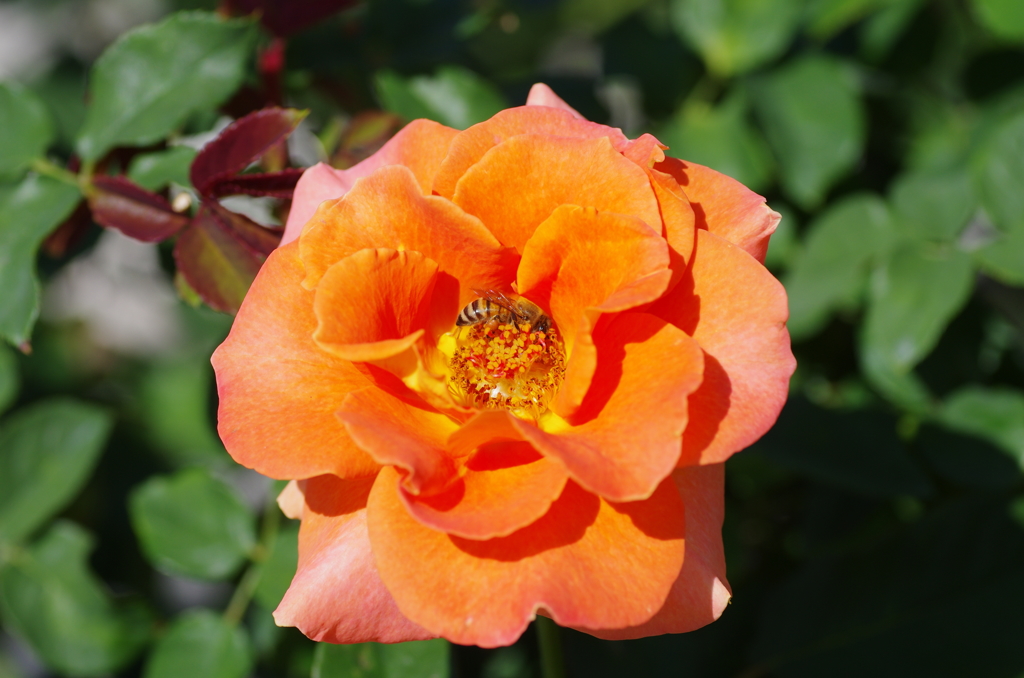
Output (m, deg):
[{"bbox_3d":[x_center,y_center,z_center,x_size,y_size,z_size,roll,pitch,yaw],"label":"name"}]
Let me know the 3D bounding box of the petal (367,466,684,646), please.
[{"bbox_3d":[0.002,0.031,0.553,0.046,0.014,0.030,-1,72,0],"label":"petal"}]

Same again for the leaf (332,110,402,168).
[{"bbox_3d":[-0.025,-0.032,0.640,0.010,0.008,0.016,36,71,15],"label":"leaf"}]

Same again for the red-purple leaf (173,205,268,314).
[{"bbox_3d":[-0.044,-0.012,0.588,0.012,0.008,0.021,-32,70,-6],"label":"red-purple leaf"}]

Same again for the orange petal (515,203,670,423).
[{"bbox_3d":[0.012,-0.004,0.543,0.020,0.030,0.017,12,3,14],"label":"orange petal"}]

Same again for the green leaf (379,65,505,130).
[{"bbox_3d":[-0.014,-0.045,0.735,0.023,0.005,0.024,-36,71,-14],"label":"green leaf"}]

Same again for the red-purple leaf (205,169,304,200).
[{"bbox_3d":[-0.041,-0.025,0.622,0.018,0.005,0.010,-11,44,-21],"label":"red-purple leaf"}]

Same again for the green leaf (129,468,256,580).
[{"bbox_3d":[-0.060,0.035,0.720,0.025,0.005,0.021,25,69,10],"label":"green leaf"}]

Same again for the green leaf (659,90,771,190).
[{"bbox_3d":[0.035,-0.033,0.665,0.019,0.007,0.023,-21,71,-8],"label":"green leaf"}]

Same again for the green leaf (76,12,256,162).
[{"bbox_3d":[-0.054,-0.039,0.598,0.036,0.008,0.019,-41,72,-16],"label":"green leaf"}]

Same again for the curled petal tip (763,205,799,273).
[{"bbox_3d":[0.038,-0.015,0.550,0.005,0.009,0.006,0,10,0],"label":"curled petal tip"}]

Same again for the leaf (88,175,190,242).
[{"bbox_3d":[-0.058,-0.020,0.592,0.019,0.007,0.010,23,65,19],"label":"leaf"}]

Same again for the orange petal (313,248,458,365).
[{"bbox_3d":[-0.018,-0.005,0.545,0.022,0.017,0.014,-2,6,-17],"label":"orange petal"}]

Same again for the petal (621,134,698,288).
[{"bbox_3d":[0.021,-0.018,0.554,0.013,0.023,0.012,1,6,12],"label":"petal"}]

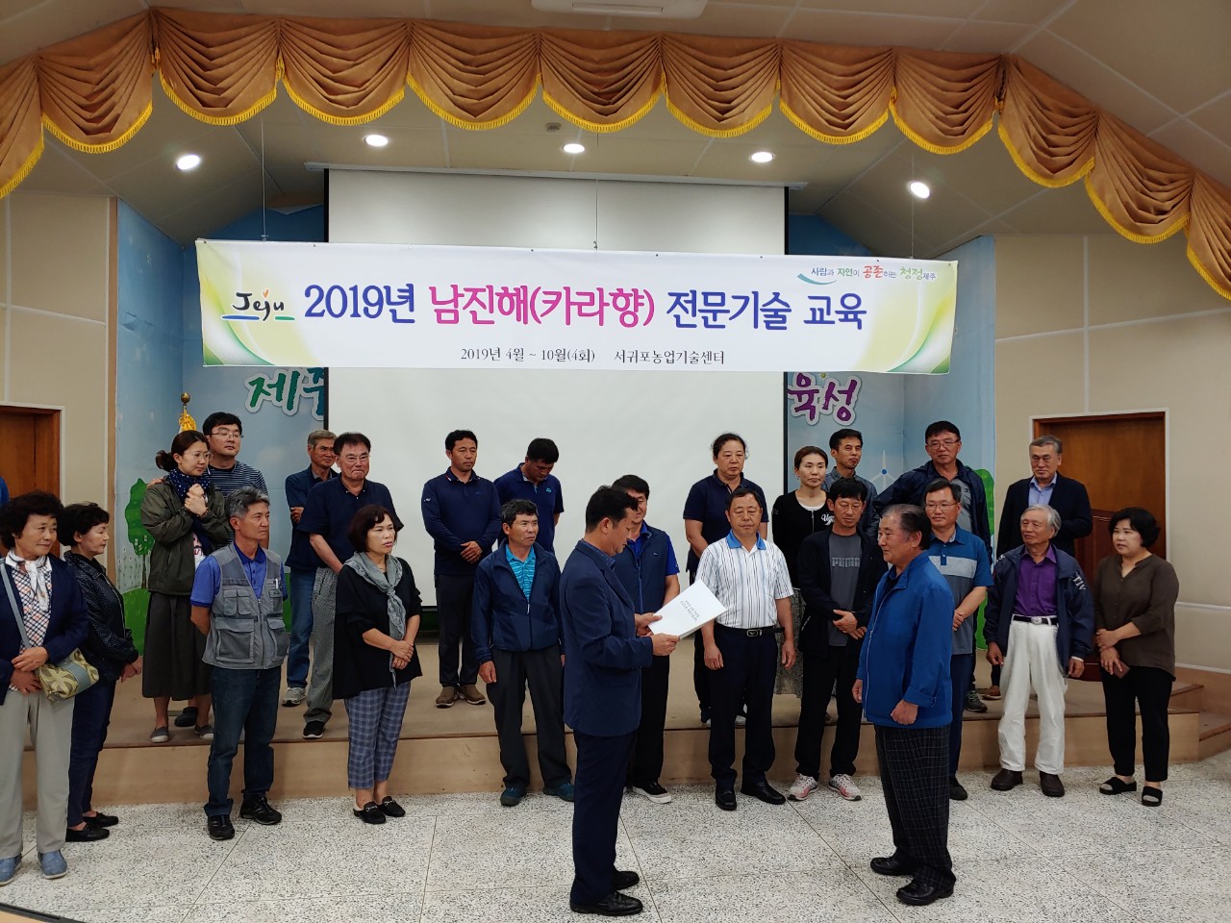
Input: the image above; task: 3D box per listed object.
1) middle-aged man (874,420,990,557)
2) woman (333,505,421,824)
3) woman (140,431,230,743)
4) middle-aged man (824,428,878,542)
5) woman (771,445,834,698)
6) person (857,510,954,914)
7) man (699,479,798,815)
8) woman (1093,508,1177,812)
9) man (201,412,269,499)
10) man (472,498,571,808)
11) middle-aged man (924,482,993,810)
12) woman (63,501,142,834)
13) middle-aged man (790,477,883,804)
[{"bbox_3d":[1.979,0.653,5.585,0.720,1.780,0.380,0,-2,17],"label":"middle-aged man"},{"bbox_3d":[-1.215,1.011,4.541,0.480,1.576,0.350,1,-1,-40],"label":"woman"},{"bbox_3d":[-2.333,0.659,4.847,0.460,1.651,0.430,1,-2,-38],"label":"woman"},{"bbox_3d":[1.471,0.653,5.617,0.490,1.723,0.330,0,-1,8],"label":"middle-aged man"},{"bbox_3d":[1.166,0.706,5.311,0.460,1.615,0.340,0,-2,9],"label":"woman"},{"bbox_3d":[1.212,0.984,3.729,0.400,1.590,0.510,0,-2,-9],"label":"person"},{"bbox_3d":[0.697,0.976,4.757,0.520,1.660,0.340,0,-2,-3],"label":"man"},{"bbox_3d":[2.841,1.039,4.866,0.340,1.555,0.460,1,-2,-39],"label":"woman"},{"bbox_3d":[-2.338,0.601,5.156,0.660,1.780,0.420,1,-2,-20],"label":"man"},{"bbox_3d":[-0.505,1.020,4.928,0.540,1.628,0.370,1,-2,-17],"label":"man"},{"bbox_3d":[1.810,0.958,4.852,0.520,1.710,0.340,0,-1,20],"label":"middle-aged man"},{"bbox_3d":[-2.497,0.998,4.327,0.420,1.587,0.460,0,-2,-5],"label":"woman"},{"bbox_3d":[1.237,0.957,4.863,0.520,1.709,0.360,0,-1,10],"label":"middle-aged man"}]

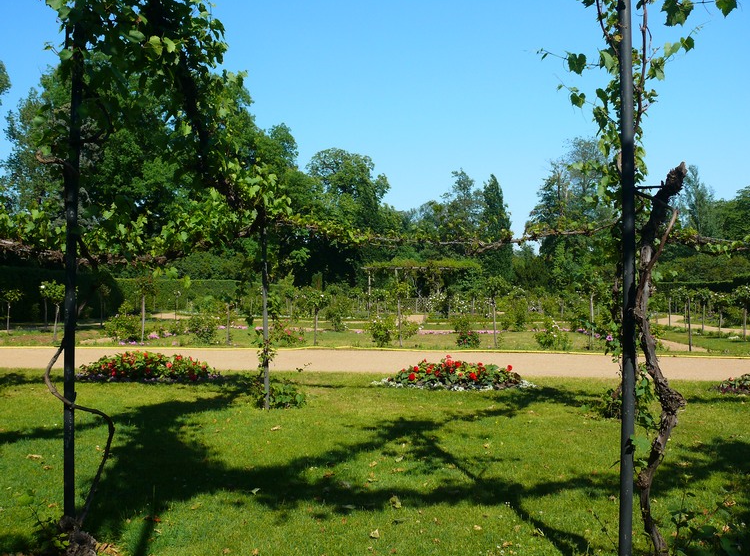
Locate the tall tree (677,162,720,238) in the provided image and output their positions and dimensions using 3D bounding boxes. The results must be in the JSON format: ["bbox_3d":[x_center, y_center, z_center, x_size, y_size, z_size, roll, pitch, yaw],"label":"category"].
[{"bbox_3d":[33.079,-4.321,78.000,4.939,14.919,4.939,0,-1,0],"label":"tall tree"}]

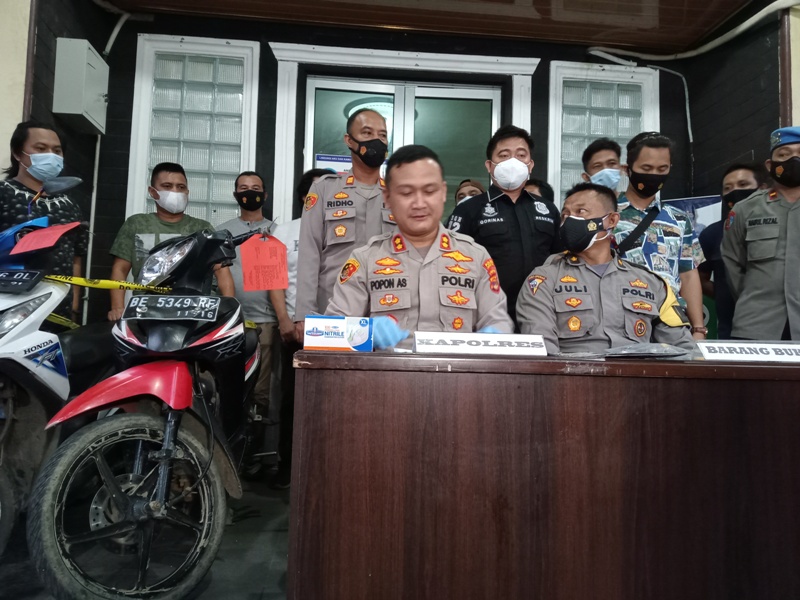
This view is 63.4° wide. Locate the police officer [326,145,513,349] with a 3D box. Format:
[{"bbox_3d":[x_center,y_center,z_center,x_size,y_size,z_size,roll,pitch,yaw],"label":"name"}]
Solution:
[{"bbox_3d":[0.048,0.226,1.820,0.560,1.361,0.680,1,-4,-3],"label":"police officer"}]

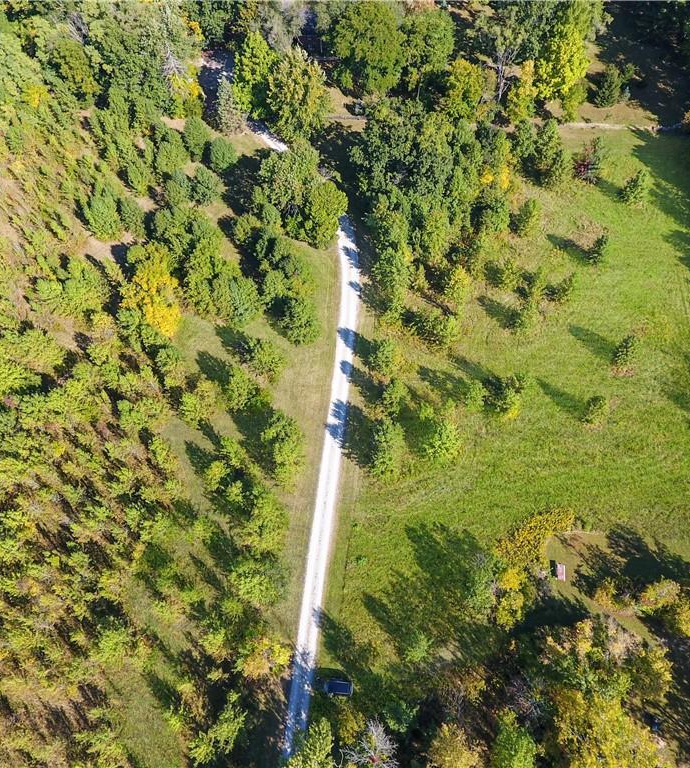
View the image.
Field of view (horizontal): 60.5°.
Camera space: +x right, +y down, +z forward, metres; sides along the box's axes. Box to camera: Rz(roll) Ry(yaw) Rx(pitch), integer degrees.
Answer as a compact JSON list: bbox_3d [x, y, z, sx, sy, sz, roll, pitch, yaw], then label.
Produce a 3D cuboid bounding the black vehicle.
[{"bbox_3d":[-1.149,41.068,80.000,4.700,1.750,1.900,5,63,3],"label":"black vehicle"}]

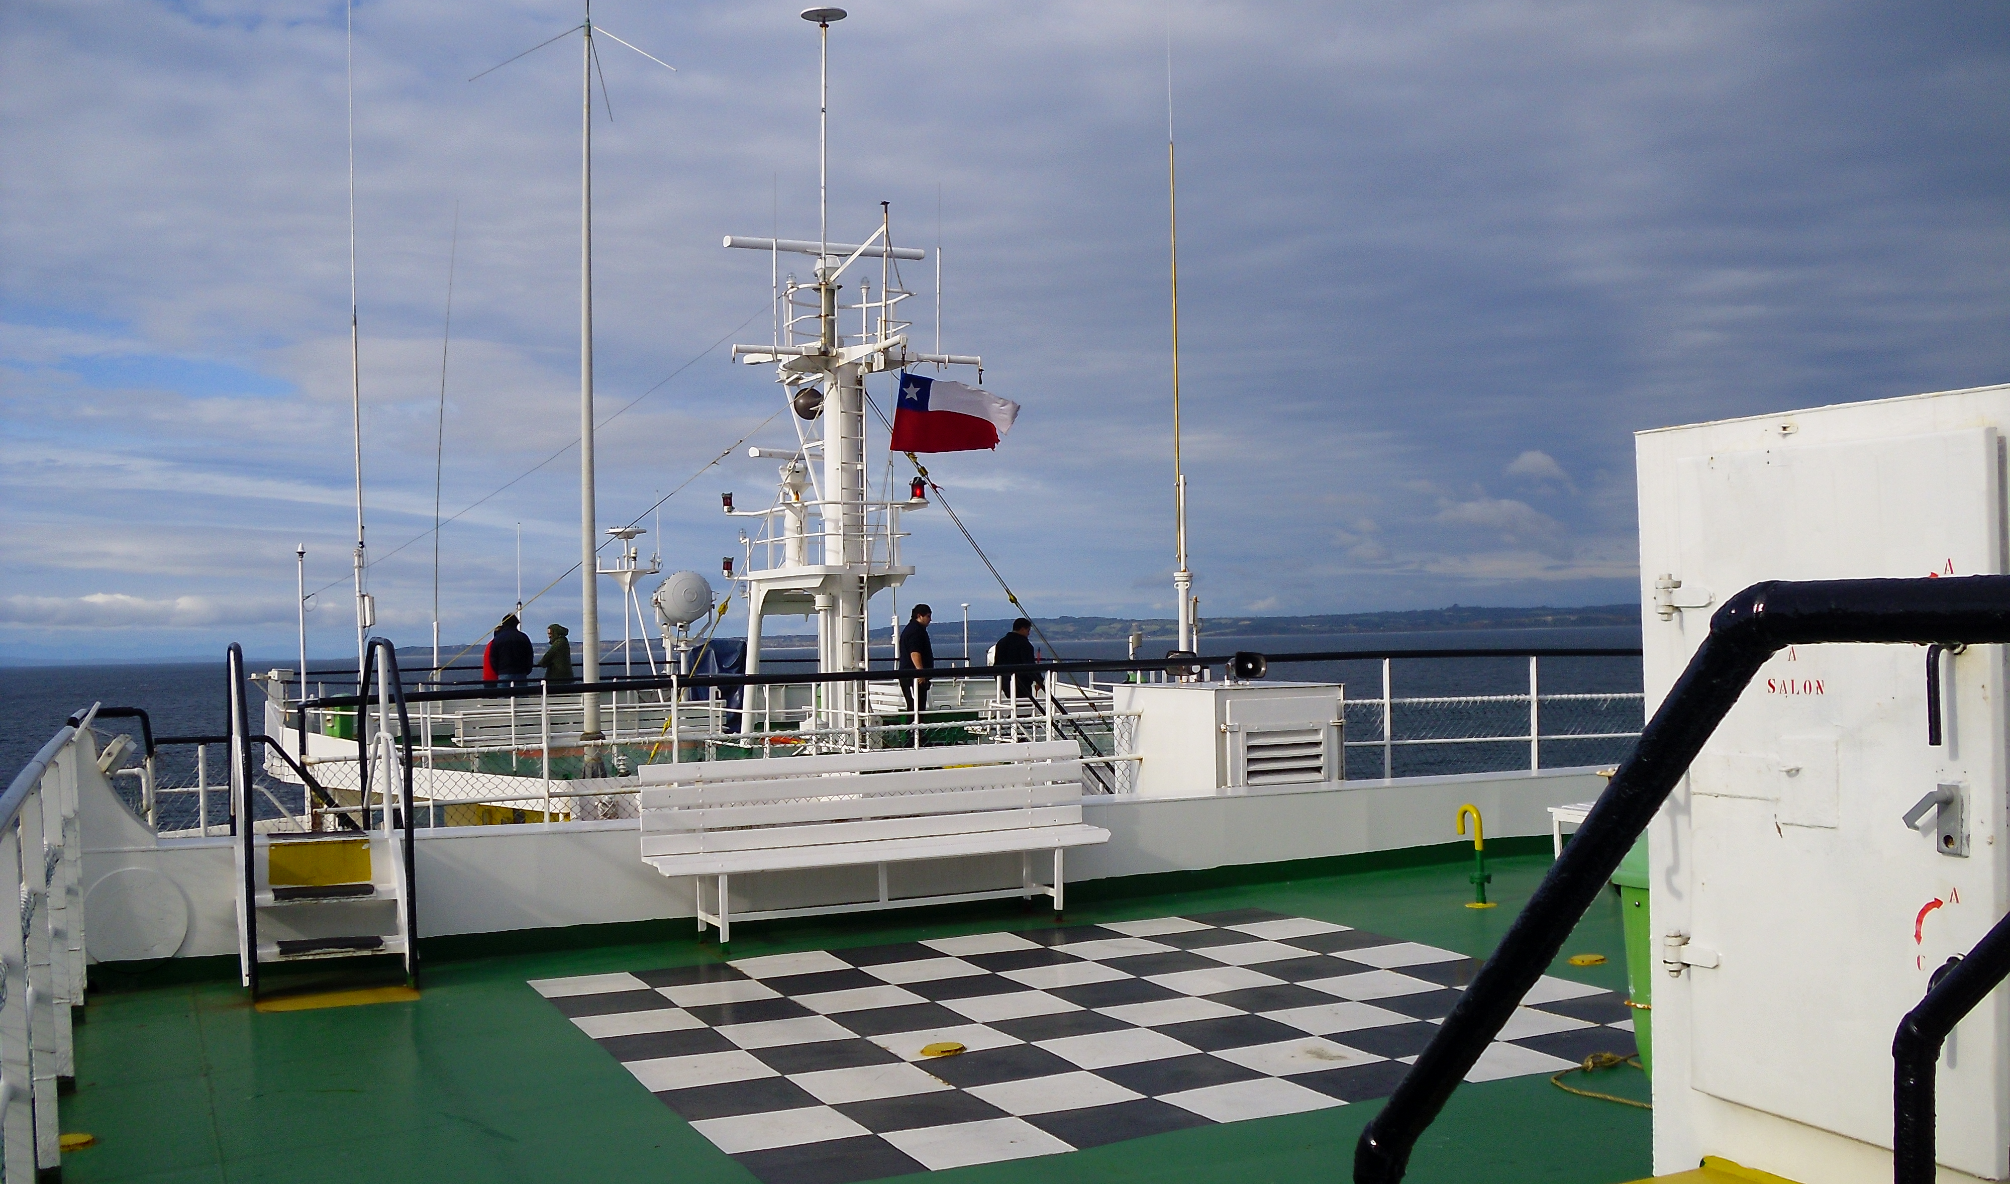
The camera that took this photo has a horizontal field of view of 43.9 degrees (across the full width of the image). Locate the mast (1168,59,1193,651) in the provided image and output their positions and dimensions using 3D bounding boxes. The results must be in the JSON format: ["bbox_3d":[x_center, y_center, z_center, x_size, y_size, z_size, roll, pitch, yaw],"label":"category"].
[{"bbox_3d":[2.059,-2.616,29.500,0.220,7.670,0.220,-1,-1,-19],"label":"mast"}]

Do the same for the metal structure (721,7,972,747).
[{"bbox_3d":[-1.851,-2.618,30.500,2.800,9.020,2.000,-1,-1,-19],"label":"metal structure"}]

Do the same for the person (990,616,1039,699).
[{"bbox_3d":[0.170,1.112,27.785,0.500,1.630,0.380,-2,-1,37],"label":"person"}]

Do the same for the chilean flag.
[{"bbox_3d":[-0.608,-2.165,30.200,1.500,1.000,0.300,-1,-1,-3],"label":"chilean flag"}]

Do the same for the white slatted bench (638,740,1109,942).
[{"bbox_3d":[-0.659,1.335,13.207,2.550,0.910,0.430,-1,-1,-28],"label":"white slatted bench"}]

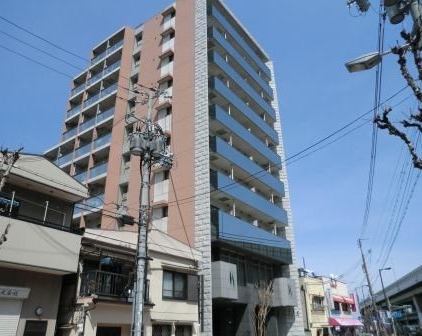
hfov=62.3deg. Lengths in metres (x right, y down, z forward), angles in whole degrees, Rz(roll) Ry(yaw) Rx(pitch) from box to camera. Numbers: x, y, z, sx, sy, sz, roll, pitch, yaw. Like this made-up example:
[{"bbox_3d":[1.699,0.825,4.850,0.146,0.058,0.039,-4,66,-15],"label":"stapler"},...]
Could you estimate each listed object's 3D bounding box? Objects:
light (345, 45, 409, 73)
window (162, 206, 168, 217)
[{"bbox_3d":[3.905,-2.619,8.176,1.411,0.220,0.330,-16,-30,39],"label":"light"},{"bbox_3d":[-3.252,3.076,24.598,0.570,0.800,0.120,-19,-31,32],"label":"window"}]

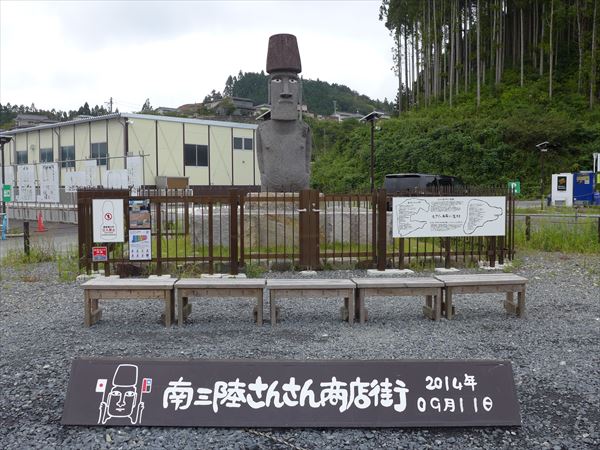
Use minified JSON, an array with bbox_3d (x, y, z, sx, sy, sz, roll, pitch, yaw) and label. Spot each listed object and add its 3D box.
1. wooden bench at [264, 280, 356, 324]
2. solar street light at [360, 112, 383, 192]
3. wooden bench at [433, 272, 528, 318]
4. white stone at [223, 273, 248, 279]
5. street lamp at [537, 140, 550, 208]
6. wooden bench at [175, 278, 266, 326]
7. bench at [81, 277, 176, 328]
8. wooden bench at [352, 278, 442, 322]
[{"bbox_3d":[0.116,0.826,6.512,0.921,0.426,0.405,0,4,-2],"label":"wooden bench"},{"bbox_3d":[2.244,-1.610,18.736,0.530,3.724,0.530,3,4,37],"label":"solar street light"},{"bbox_3d":[2.014,0.803,6.779,0.921,0.426,0.405,0,4,-5],"label":"wooden bench"},{"bbox_3d":[-1.022,0.801,9.651,0.410,0.065,0.230,0,4,-2],"label":"white stone"},{"bbox_3d":[12.966,-2.602,32.400,0.510,3.689,0.510,3,4,37],"label":"street lamp"},{"bbox_3d":[-0.823,0.818,6.430,0.921,0.426,0.405,0,4,-3],"label":"wooden bench"},{"bbox_3d":[-1.756,0.814,6.361,0.921,0.426,0.405,0,4,-2],"label":"bench"},{"bbox_3d":[1.057,0.817,6.593,0.921,0.426,0.405,0,4,-3],"label":"wooden bench"}]

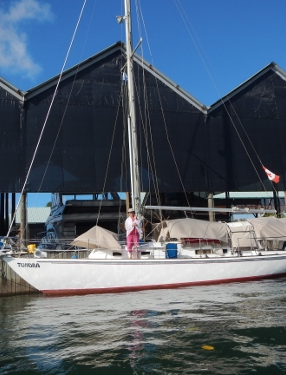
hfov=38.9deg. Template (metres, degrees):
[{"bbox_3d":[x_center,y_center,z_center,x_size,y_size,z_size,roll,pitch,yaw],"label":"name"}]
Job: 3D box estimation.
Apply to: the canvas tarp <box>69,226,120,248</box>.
[{"bbox_3d":[-1.626,1.682,13.736,1.566,0.788,1.364,0,-6,-19],"label":"canvas tarp"}]

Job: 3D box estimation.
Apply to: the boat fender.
[{"bbox_3d":[-3.313,2.140,13.079,0.404,0.283,0.283,0,-6,-19],"label":"boat fender"}]

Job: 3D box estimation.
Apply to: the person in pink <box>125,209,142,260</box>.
[{"bbox_3d":[-0.308,1.535,13.423,0.485,1.656,0.343,-2,-6,-1],"label":"person in pink"}]

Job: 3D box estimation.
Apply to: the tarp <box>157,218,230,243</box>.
[{"bbox_3d":[1.828,1.586,14.928,2.121,0.838,1.717,0,-6,-19],"label":"tarp"}]

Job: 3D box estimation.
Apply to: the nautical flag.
[{"bbox_3d":[5.191,-0.543,16.311,0.626,0.657,0.151,0,-6,-19],"label":"nautical flag"}]

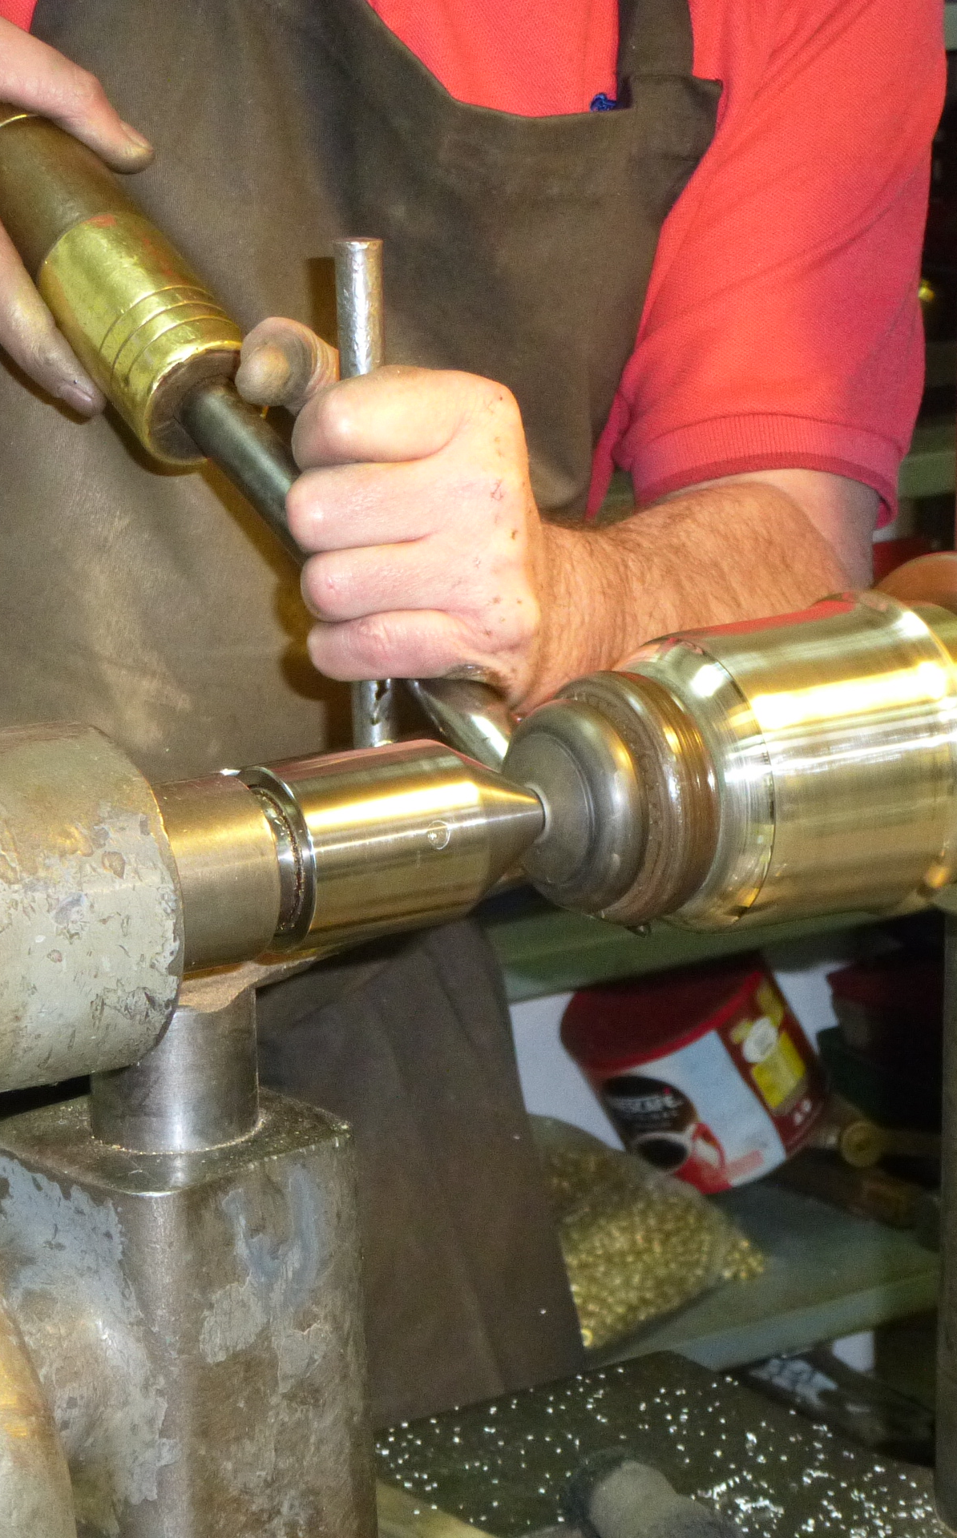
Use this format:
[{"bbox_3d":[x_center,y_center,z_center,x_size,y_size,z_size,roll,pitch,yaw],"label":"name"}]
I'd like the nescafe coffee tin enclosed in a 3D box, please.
[{"bbox_3d":[0.156,0.208,2.604,0.155,0.128,0.155,-22,27,12],"label":"nescafe coffee tin"}]

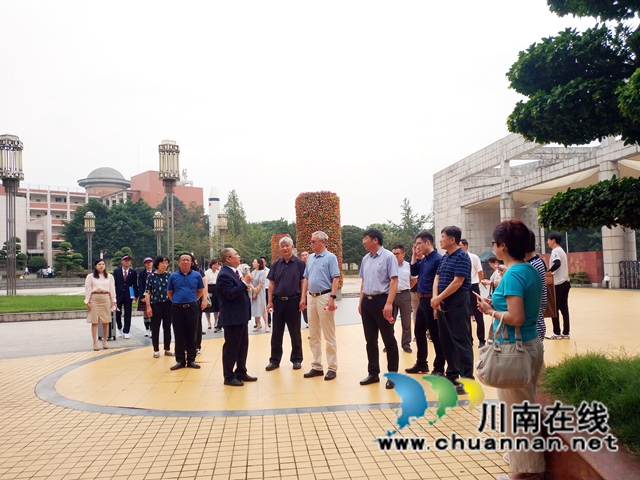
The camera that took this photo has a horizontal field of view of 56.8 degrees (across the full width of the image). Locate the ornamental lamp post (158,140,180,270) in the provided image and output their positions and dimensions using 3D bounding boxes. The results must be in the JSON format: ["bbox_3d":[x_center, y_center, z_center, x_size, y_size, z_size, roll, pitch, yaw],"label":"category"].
[{"bbox_3d":[-9.504,-1.529,37.784,1.250,9.700,1.250,-1,-3,-14],"label":"ornamental lamp post"}]

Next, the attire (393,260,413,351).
[{"bbox_3d":[1.267,1.019,9.200,0.480,1.390,0.290,-4,-4,45],"label":"attire"}]

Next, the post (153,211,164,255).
[{"bbox_3d":[-16.521,0.286,60.855,1.000,6.500,1.000,-1,-3,-15],"label":"post"}]

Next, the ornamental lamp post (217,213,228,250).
[{"bbox_3d":[-10.261,0.210,62.855,1.000,6.500,1.000,-1,-3,-9],"label":"ornamental lamp post"}]

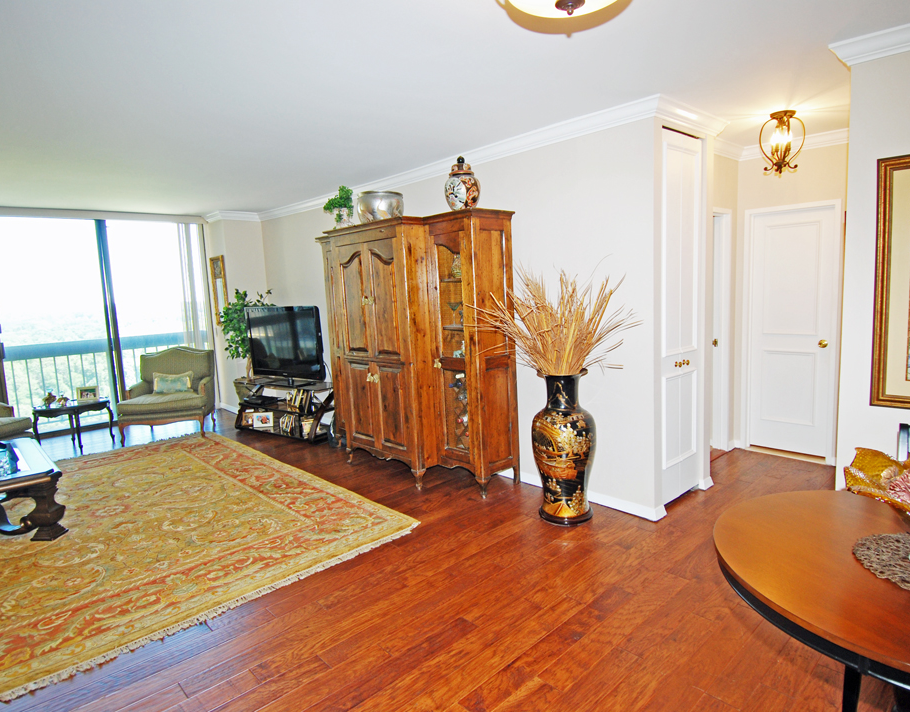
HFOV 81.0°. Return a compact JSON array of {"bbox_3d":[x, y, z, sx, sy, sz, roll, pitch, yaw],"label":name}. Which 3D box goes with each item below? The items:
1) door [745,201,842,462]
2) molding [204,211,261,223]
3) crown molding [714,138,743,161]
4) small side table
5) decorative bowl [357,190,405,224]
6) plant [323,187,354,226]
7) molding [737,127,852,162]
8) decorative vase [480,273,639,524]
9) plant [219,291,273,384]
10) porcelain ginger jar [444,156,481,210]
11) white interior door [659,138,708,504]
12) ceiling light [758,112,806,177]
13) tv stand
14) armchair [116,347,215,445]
[{"bbox_3d":[2.733,-0.176,4.362,0.070,2.036,0.640,-10,10,-43],"label":"door"},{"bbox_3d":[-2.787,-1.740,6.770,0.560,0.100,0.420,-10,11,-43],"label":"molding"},{"bbox_3d":[2.147,-1.618,4.152,0.750,0.096,0.070,-10,10,-43],"label":"crown molding"},{"bbox_3d":[-4.099,0.773,5.765,0.480,0.520,0.480,-3,8,3],"label":"small side table"},{"bbox_3d":[-0.634,-1.224,4.523,0.390,0.272,0.390,-3,7,0],"label":"decorative bowl"},{"bbox_3d":[-1.057,-1.322,4.882,0.260,0.416,0.280,-10,10,-43],"label":"plant"},{"bbox_3d":[2.660,-1.656,4.157,0.070,0.100,0.840,-10,11,-43],"label":"molding"},{"bbox_3d":[0.651,0.282,3.408,0.860,1.602,0.980,-10,10,-43],"label":"decorative vase"},{"bbox_3d":[-2.557,0.003,6.611,0.610,1.660,0.580,-10,11,-43],"label":"plant"},{"bbox_3d":[0.046,-1.236,3.896,0.265,0.402,0.265,-3,7,0],"label":"porcelain ginger jar"},{"bbox_3d":[1.517,-0.217,3.627,0.680,2.450,0.045,-10,11,-43],"label":"white interior door"},{"bbox_3d":[2.160,-1.393,3.506,0.295,0.372,0.295,-10,10,-43],"label":"ceiling light"},{"bbox_3d":[-1.899,0.592,6.118,1.440,0.560,0.450,2,9,34],"label":"tv stand"},{"bbox_3d":[-3.312,0.446,6.203,0.820,0.944,0.820,-5,8,-16],"label":"armchair"}]

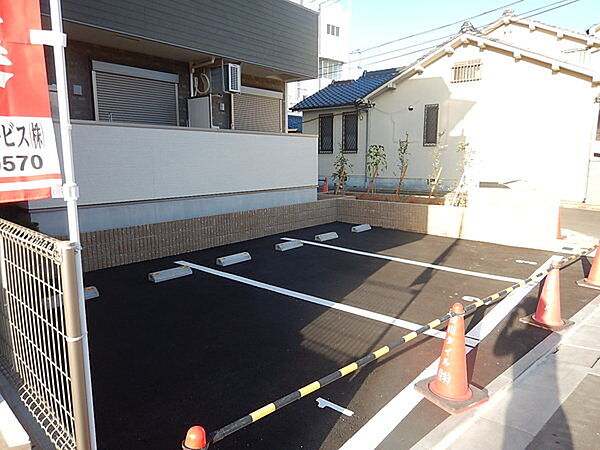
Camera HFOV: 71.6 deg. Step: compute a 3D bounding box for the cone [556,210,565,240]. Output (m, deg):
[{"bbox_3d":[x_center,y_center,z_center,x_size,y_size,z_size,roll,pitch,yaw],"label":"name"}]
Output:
[{"bbox_3d":[5.709,-0.055,9.205,0.392,0.690,0.392,-5,11,-30],"label":"cone"}]

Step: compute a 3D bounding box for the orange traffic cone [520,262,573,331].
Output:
[{"bbox_3d":[2.670,0.709,4.419,0.392,0.690,0.392,-5,11,-32],"label":"orange traffic cone"}]

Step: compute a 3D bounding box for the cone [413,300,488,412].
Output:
[{"bbox_3d":[1.118,0.900,3.013,0.392,0.690,0.392,-5,11,-30],"label":"cone"}]

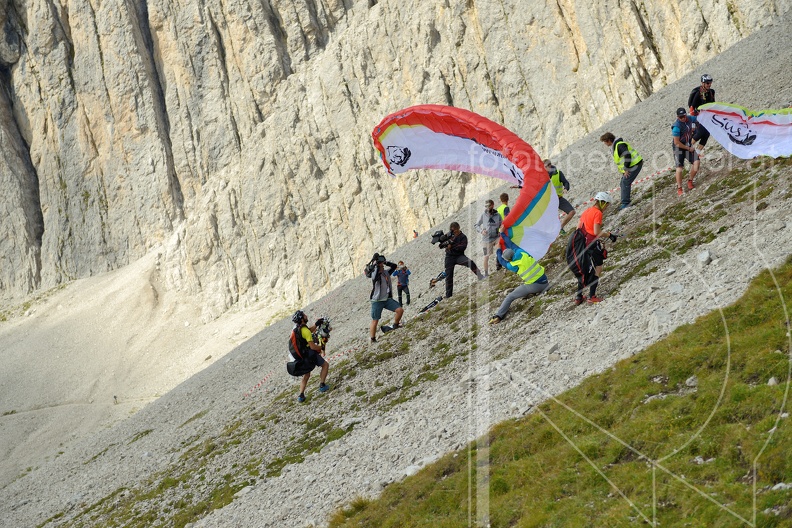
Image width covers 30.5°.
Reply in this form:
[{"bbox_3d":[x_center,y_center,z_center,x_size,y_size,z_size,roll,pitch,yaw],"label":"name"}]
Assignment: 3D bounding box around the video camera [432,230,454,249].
[{"bbox_3d":[1.036,-0.540,32.000,0.280,0.320,0.560,0,15,45],"label":"video camera"}]

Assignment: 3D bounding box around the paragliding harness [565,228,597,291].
[{"bbox_3d":[2.939,-0.087,23.000,0.500,0.940,0.480,-1,4,-15],"label":"paragliding harness"}]

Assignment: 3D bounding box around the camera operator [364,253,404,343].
[{"bbox_3d":[-0.233,0.678,29.400,0.700,1.800,0.620,0,0,-20],"label":"camera operator"}]

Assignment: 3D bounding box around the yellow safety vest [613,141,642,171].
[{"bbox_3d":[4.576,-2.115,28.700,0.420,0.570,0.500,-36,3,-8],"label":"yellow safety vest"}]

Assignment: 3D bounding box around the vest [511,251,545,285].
[{"bbox_3d":[2.409,0.064,26.500,0.460,0.600,0.300,-39,-26,-13],"label":"vest"}]

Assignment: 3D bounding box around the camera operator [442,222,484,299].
[{"bbox_3d":[1.564,-0.081,33.400,0.620,1.740,0.820,-3,5,-38],"label":"camera operator"}]

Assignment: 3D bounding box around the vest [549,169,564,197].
[{"bbox_3d":[3.515,-1.796,32.200,0.500,0.620,0.320,-6,5,30],"label":"vest"}]

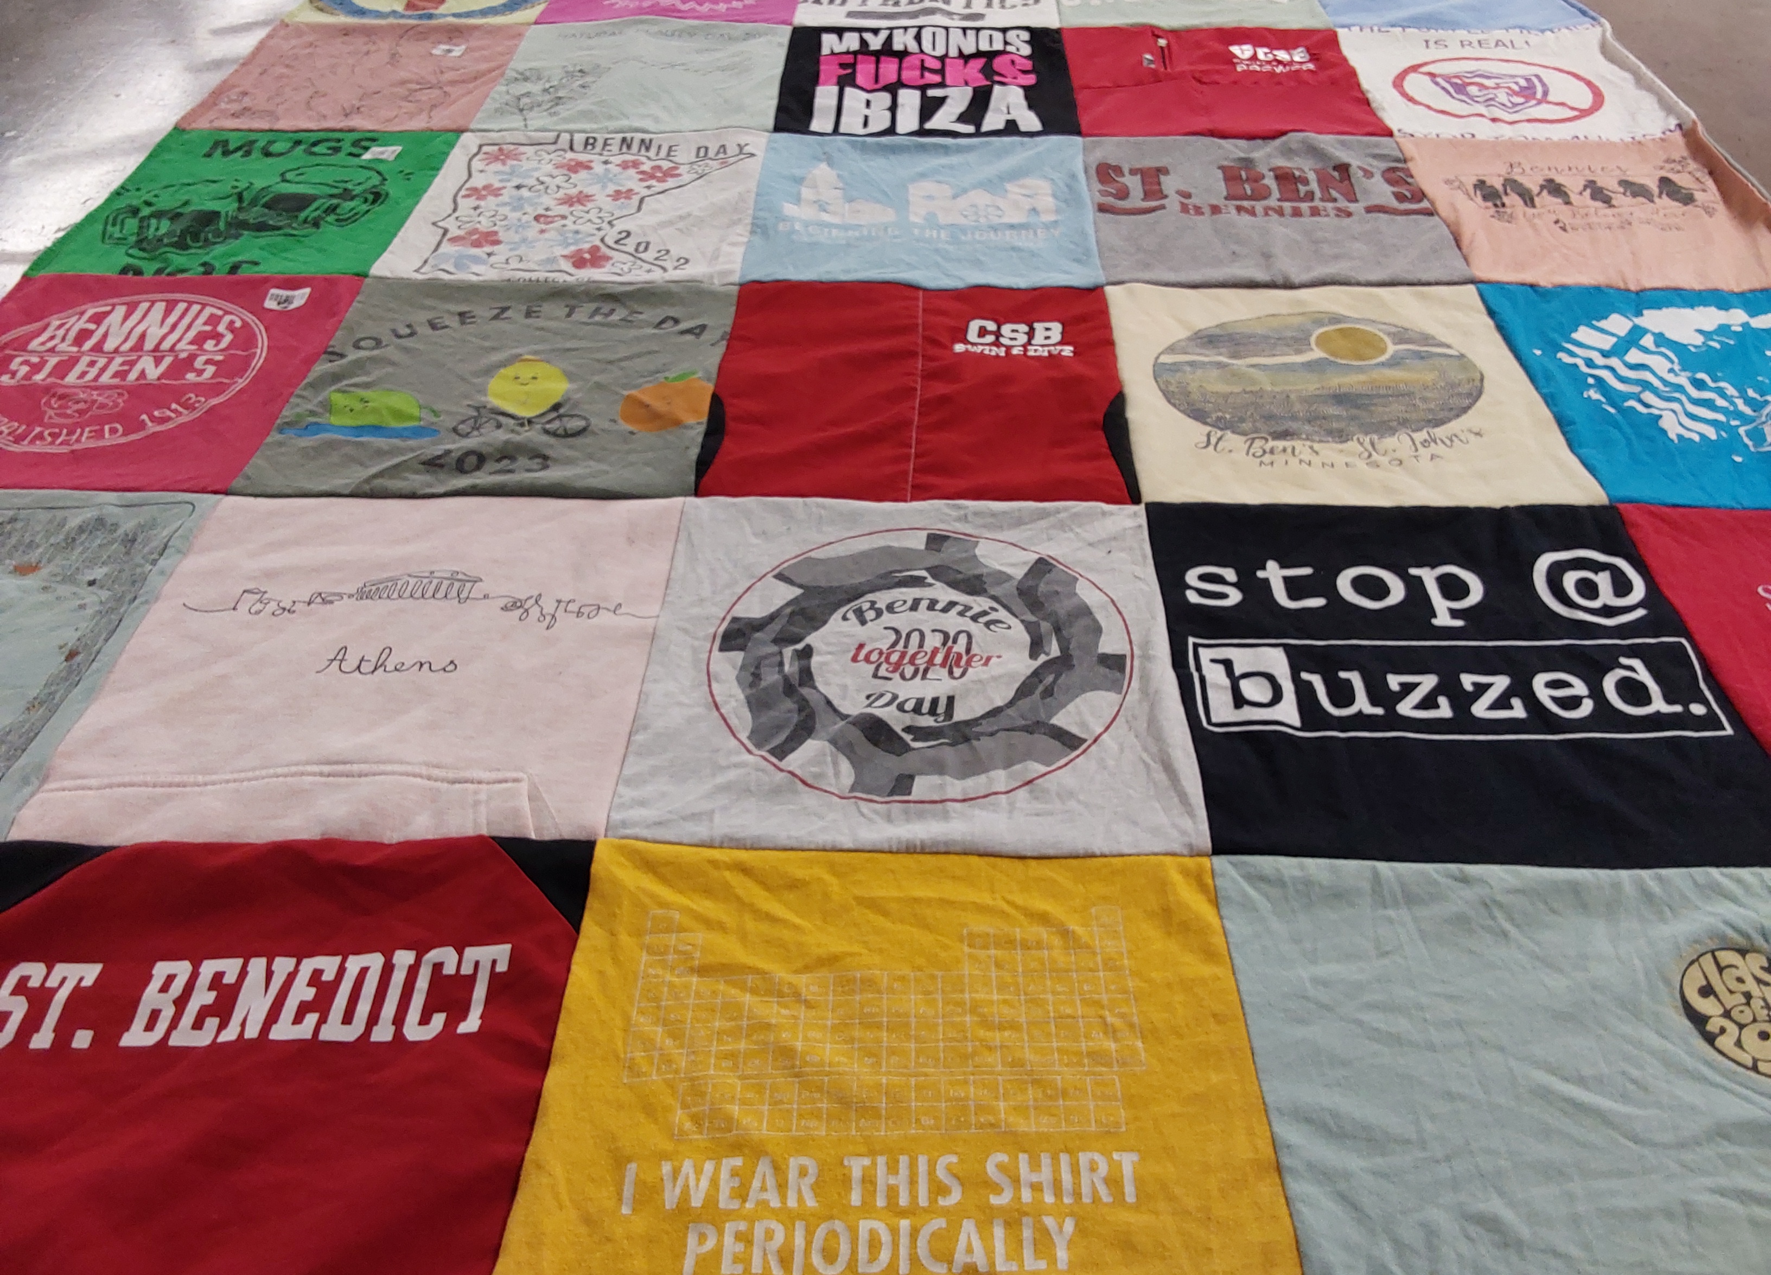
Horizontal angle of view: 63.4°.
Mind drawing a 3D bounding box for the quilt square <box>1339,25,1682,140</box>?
[{"bbox_3d":[0.714,-0.640,1.646,0.334,0.020,0.345,2,41,3],"label":"quilt square"}]

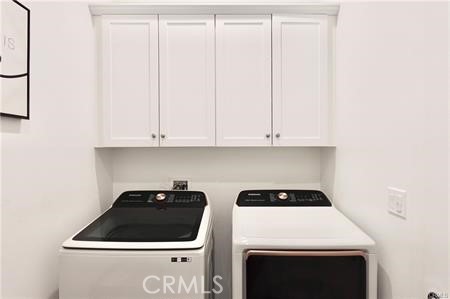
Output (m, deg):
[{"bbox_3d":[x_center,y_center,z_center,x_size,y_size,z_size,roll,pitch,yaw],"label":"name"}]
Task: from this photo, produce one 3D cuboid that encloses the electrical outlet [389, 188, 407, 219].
[{"bbox_3d":[0.747,0.229,1.087,0.010,0.116,0.117,0,0,0],"label":"electrical outlet"}]

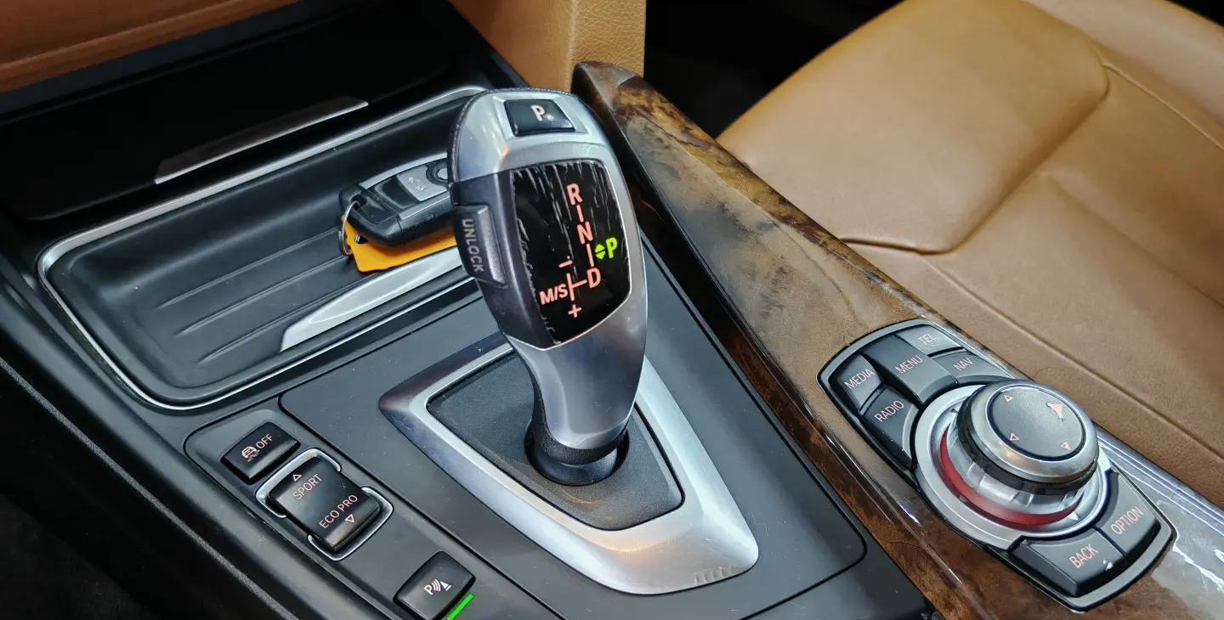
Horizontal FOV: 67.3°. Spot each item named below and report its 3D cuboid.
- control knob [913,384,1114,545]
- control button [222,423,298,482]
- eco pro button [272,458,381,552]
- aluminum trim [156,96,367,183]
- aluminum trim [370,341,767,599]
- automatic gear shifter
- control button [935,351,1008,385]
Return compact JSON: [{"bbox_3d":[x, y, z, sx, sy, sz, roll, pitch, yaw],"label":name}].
[{"bbox_3d":[0.134,0.043,0.297,0.066,0.028,0.060,3,44,-3],"label":"control knob"},{"bbox_3d":[-0.114,0.047,0.298,0.014,0.005,0.020,29,48,22],"label":"control button"},{"bbox_3d":[-0.089,0.061,0.287,0.030,0.006,0.019,29,49,22],"label":"eco pro button"},{"bbox_3d":[-0.156,-0.078,0.414,0.103,0.006,0.009,-31,55,-32],"label":"aluminum trim"},{"bbox_3d":[-0.003,0.043,0.311,0.102,0.009,0.122,-23,51,-27],"label":"aluminum trim"},{"bbox_3d":[-0.014,-0.002,0.276,0.048,0.125,0.038,-27,39,-29],"label":"automatic gear shifter"},{"bbox_3d":[0.128,0.022,0.332,0.019,0.005,0.017,-15,48,-20],"label":"control button"}]

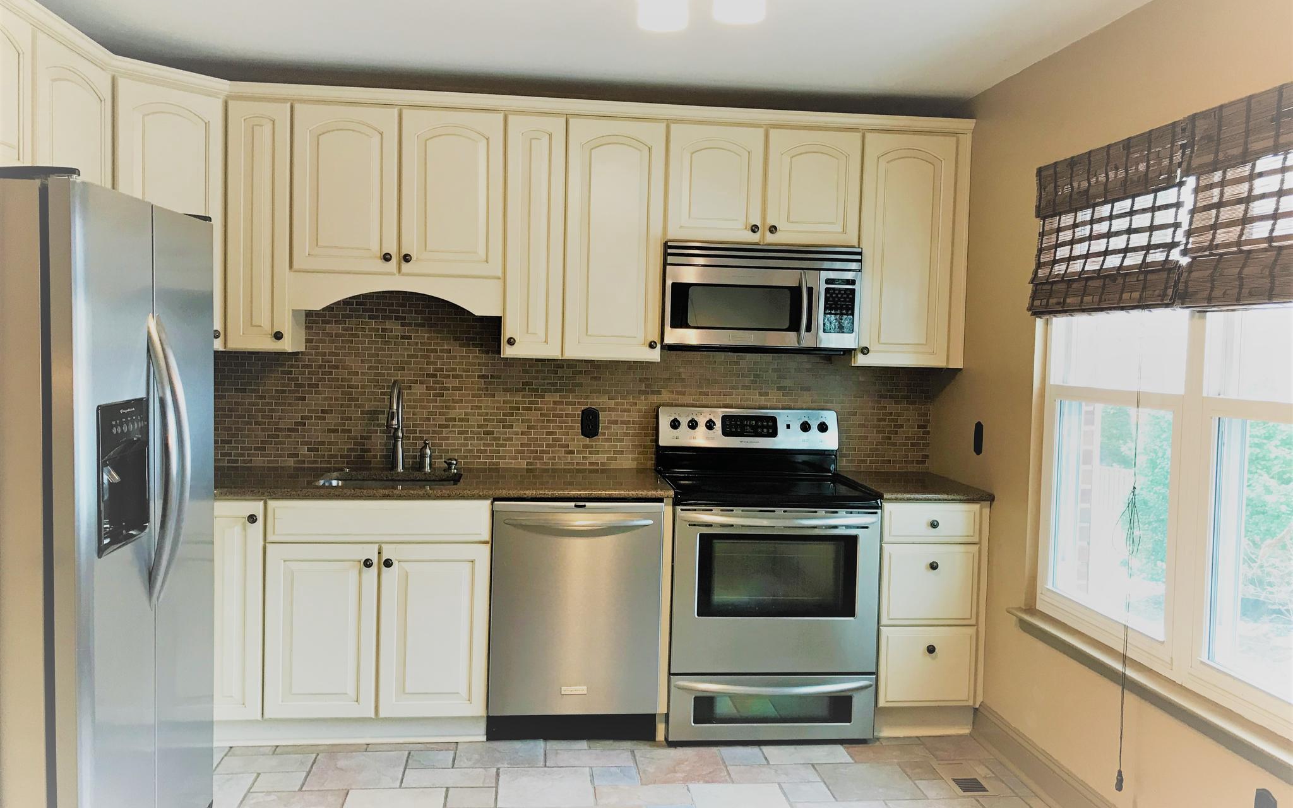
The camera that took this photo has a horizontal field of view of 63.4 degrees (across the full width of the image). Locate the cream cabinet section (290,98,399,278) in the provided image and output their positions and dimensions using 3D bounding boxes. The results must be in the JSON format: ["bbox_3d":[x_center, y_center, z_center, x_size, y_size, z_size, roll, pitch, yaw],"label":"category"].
[{"bbox_3d":[-1.101,-0.782,3.834,0.369,0.605,0.025,1,3,-7],"label":"cream cabinet section"}]

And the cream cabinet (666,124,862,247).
[{"bbox_3d":[0.437,-0.843,4.160,0.767,0.457,0.318,1,3,-7],"label":"cream cabinet"}]

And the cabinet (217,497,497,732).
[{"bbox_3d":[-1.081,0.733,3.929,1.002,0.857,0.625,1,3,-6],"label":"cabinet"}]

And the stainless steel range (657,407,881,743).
[{"bbox_3d":[0.434,0.634,4.051,0.760,1.200,0.690,1,3,-6],"label":"stainless steel range"}]

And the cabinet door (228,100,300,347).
[{"bbox_3d":[-1.430,-0.654,3.966,0.227,0.905,0.323,1,3,-6],"label":"cabinet door"}]

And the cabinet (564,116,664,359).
[{"bbox_3d":[-0.137,-0.627,4.104,0.380,0.908,0.318,1,3,-7],"label":"cabinet"}]

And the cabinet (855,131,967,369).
[{"bbox_3d":[1.022,-0.611,4.258,0.444,0.916,0.325,1,3,-7],"label":"cabinet"}]

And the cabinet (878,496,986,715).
[{"bbox_3d":[1.016,0.730,4.165,0.413,0.783,0.612,1,3,-7],"label":"cabinet"}]

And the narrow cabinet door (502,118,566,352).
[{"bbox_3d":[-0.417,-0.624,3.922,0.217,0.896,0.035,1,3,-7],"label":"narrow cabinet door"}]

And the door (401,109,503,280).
[{"bbox_3d":[-0.720,-0.775,3.879,0.367,0.605,0.025,1,3,-7],"label":"door"}]

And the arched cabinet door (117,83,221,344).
[{"bbox_3d":[-1.655,-0.640,3.635,0.025,0.896,0.367,4,4,38],"label":"arched cabinet door"}]

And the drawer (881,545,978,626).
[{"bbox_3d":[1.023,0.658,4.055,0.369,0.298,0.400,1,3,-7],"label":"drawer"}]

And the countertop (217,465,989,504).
[{"bbox_3d":[-0.297,0.301,3.977,3.101,0.036,0.631,1,3,-7],"label":"countertop"}]

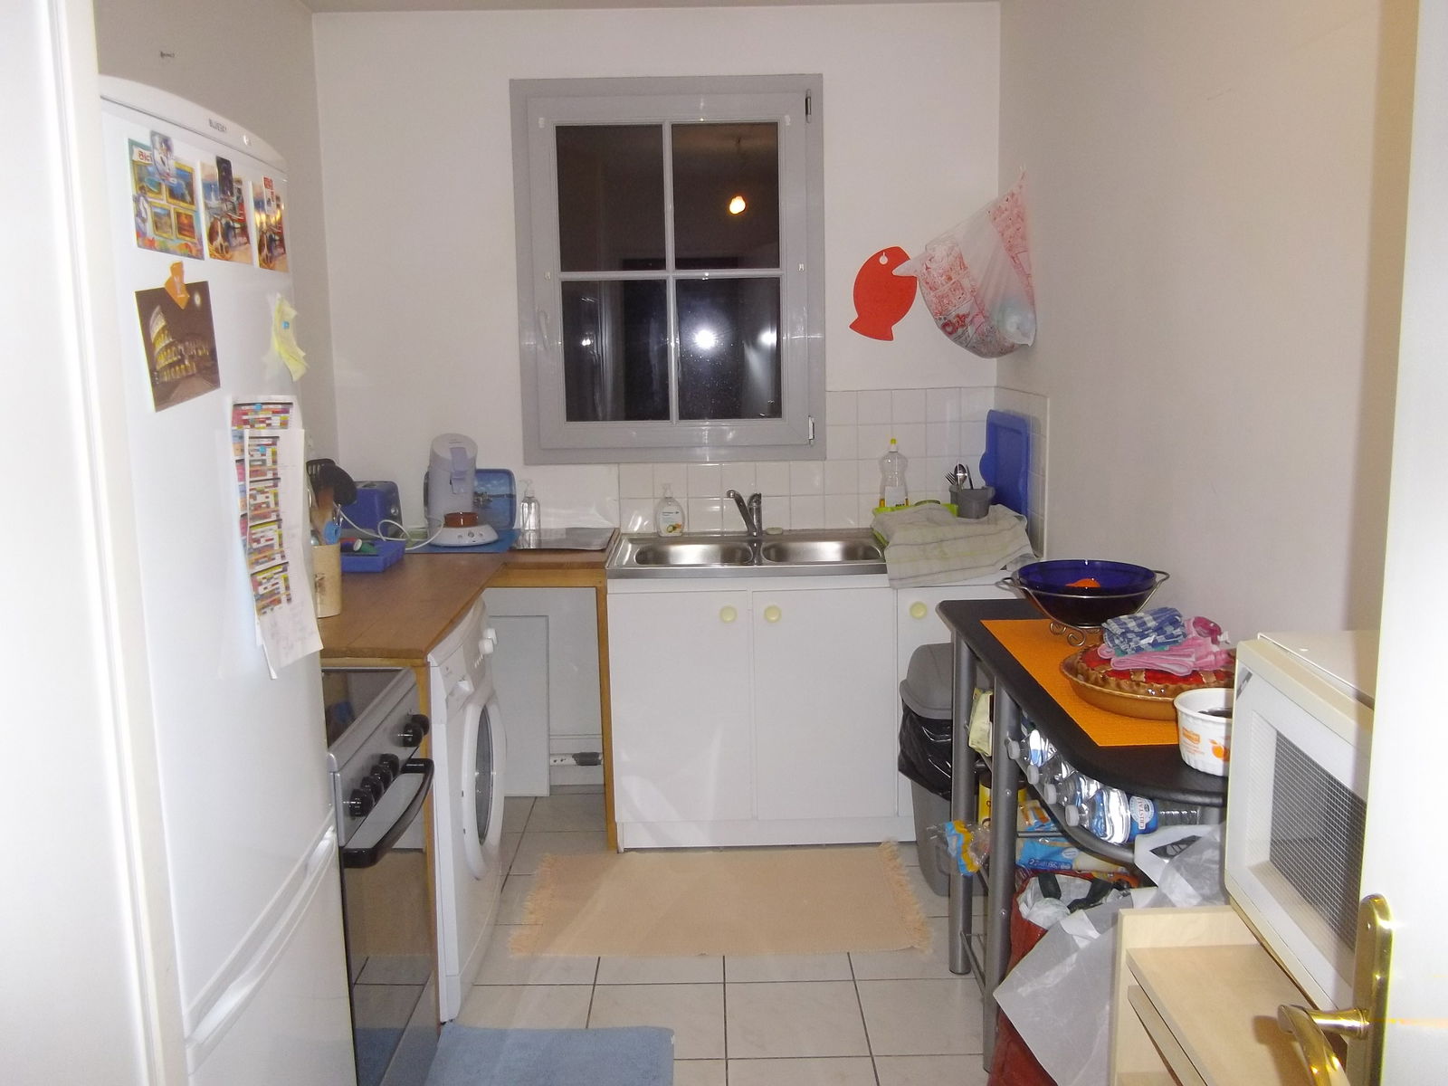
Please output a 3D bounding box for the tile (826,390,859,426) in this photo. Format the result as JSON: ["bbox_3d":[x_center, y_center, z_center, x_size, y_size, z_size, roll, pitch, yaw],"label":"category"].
[{"bbox_3d":[0.377,-0.427,3.591,0.109,0.109,0.010,-1,8,-1],"label":"tile"}]

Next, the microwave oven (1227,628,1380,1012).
[{"bbox_3d":[0.685,0.267,0.902,0.360,0.285,0.470,0,9,3],"label":"microwave oven"}]

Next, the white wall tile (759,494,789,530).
[{"bbox_3d":[0.162,-0.099,3.692,0.108,0.108,0.010,-1,8,-1],"label":"white wall tile"}]

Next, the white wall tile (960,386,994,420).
[{"bbox_3d":[0.823,-0.448,3.661,0.109,0.109,0.008,-1,9,-1],"label":"white wall tile"}]

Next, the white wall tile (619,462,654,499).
[{"bbox_3d":[-0.280,-0.198,3.615,0.109,0.109,0.010,-1,8,-1],"label":"white wall tile"}]

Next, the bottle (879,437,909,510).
[{"bbox_3d":[0.540,-0.197,3.596,0.089,0.275,0.062,-1,8,-1],"label":"bottle"}]

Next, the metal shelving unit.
[{"bbox_3d":[0.709,0.632,2.092,0.419,0.828,1.242,-1,8,-1],"label":"metal shelving unit"}]

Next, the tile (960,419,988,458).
[{"bbox_3d":[0.827,-0.338,3.678,0.109,0.109,0.008,-1,9,-1],"label":"tile"}]

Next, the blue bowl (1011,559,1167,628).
[{"bbox_3d":[0.723,0.113,2.236,0.285,0.109,0.285,-1,8,0],"label":"blue bowl"}]

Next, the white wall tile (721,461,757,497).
[{"bbox_3d":[0.048,-0.205,3.618,0.109,0.109,0.010,-1,8,-1],"label":"white wall tile"}]

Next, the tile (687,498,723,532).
[{"bbox_3d":[-0.061,-0.095,3.690,0.108,0.108,0.010,-1,8,-1],"label":"tile"}]

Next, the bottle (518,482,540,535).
[{"bbox_3d":[-0.619,-0.113,3.572,0.066,0.170,0.064,-1,8,-1],"label":"bottle"}]

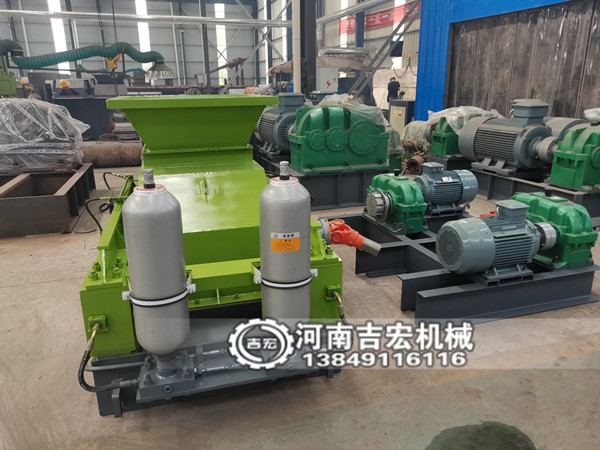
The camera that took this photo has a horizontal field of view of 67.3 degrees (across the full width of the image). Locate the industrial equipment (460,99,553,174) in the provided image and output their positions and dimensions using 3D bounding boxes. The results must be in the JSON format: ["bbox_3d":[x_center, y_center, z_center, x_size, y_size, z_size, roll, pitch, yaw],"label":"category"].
[{"bbox_3d":[2.735,-1.154,5.810,0.640,0.890,1.270,-7,18,-19],"label":"industrial equipment"}]

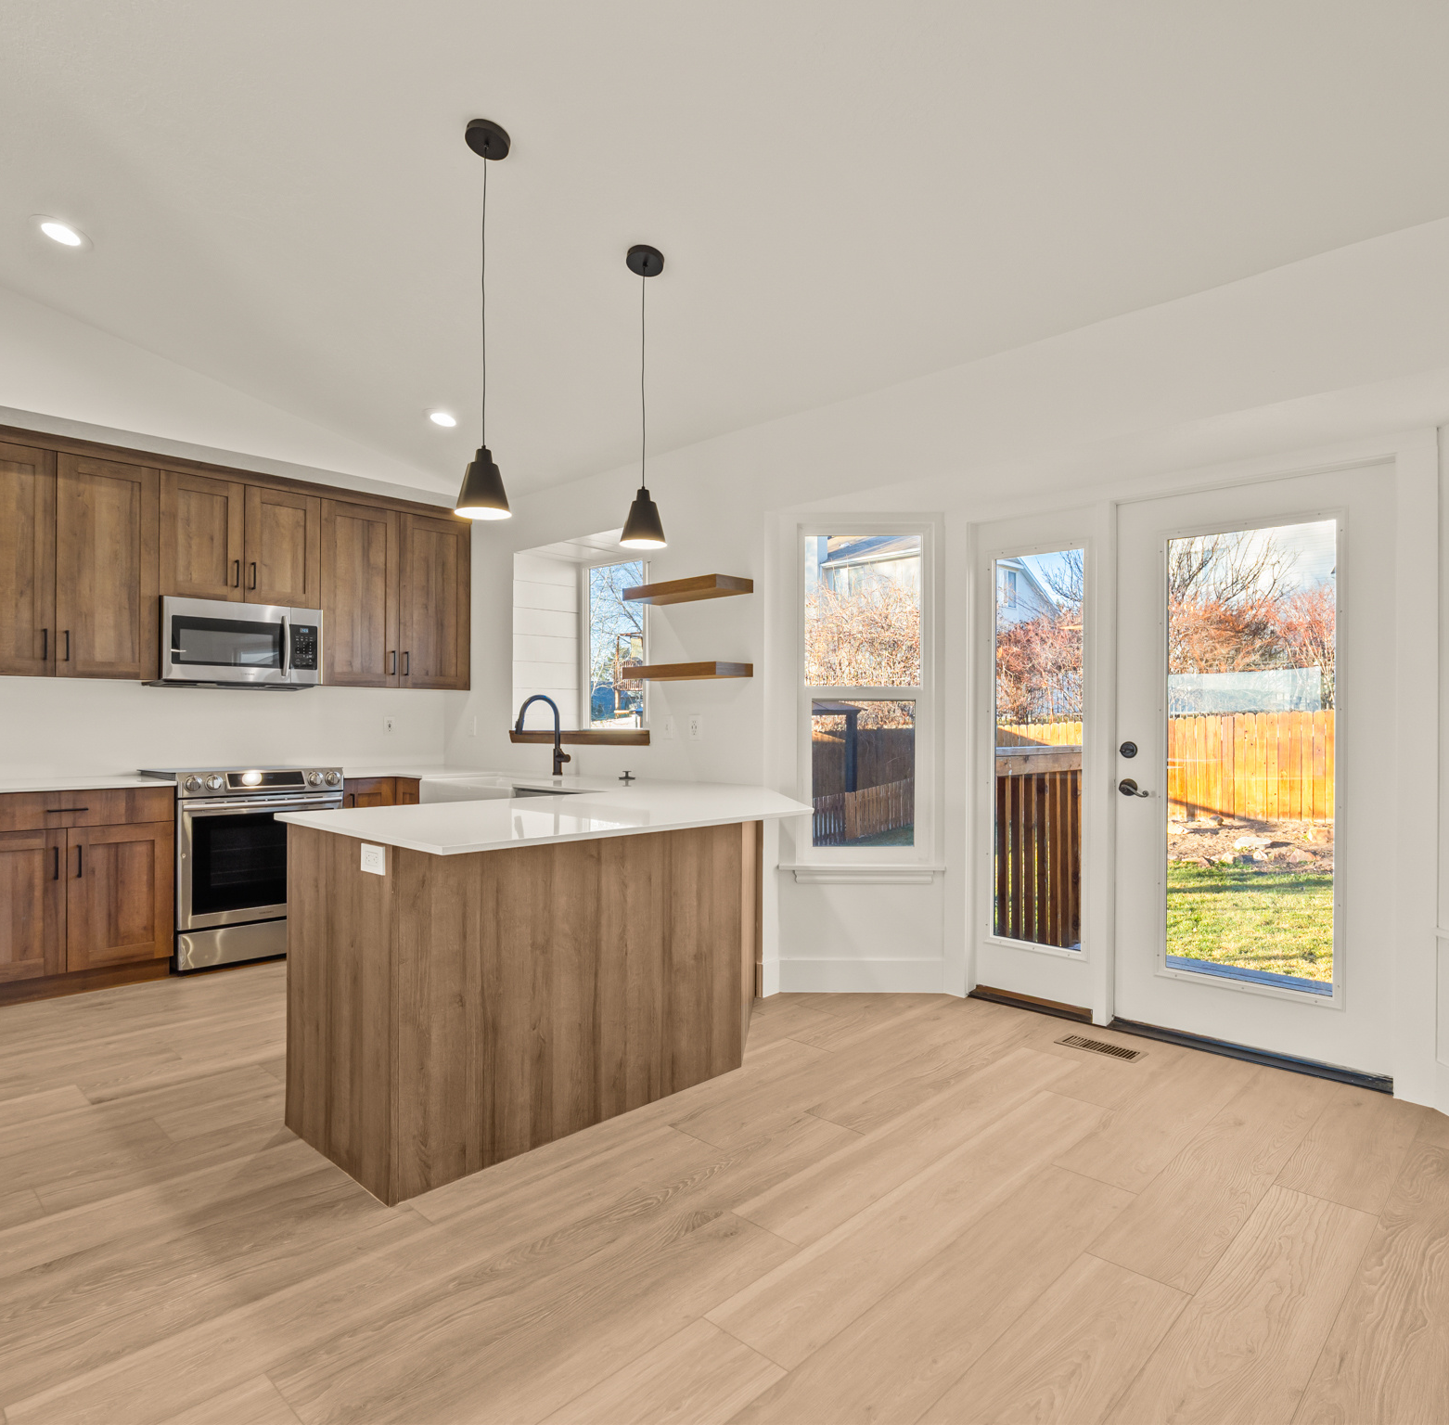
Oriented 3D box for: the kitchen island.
[{"bbox_3d":[-0.386,0.782,3.004,0.994,0.912,1.827,0,0,45],"label":"kitchen island"}]

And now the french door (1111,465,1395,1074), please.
[{"bbox_3d":[1.892,0.196,3.205,0.900,2.030,0.045,0,0,44],"label":"french door"}]

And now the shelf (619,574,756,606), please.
[{"bbox_3d":[-0.180,-0.553,4.019,0.631,0.058,0.245,0,0,45],"label":"shelf"}]

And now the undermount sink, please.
[{"bbox_3d":[-1.050,0.463,4.283,0.800,0.240,0.480,0,0,44],"label":"undermount sink"}]

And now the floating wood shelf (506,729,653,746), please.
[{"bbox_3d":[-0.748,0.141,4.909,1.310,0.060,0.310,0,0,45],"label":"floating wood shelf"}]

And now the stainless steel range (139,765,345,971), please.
[{"bbox_3d":[-2.458,0.758,4.502,0.689,0.941,0.758,0,0,45],"label":"stainless steel range"}]

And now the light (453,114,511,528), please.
[{"bbox_3d":[-0.662,-1.085,2.447,0.160,1.067,0.160,0,0,44],"label":"light"}]

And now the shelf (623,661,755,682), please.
[{"bbox_3d":[-0.177,-0.182,3.970,0.620,0.055,0.230,0,0,44],"label":"shelf"}]

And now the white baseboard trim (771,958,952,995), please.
[{"bbox_3d":[0.608,1.163,3.866,0.740,0.150,0.016,0,0,-1],"label":"white baseboard trim"}]

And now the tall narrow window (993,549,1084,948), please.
[{"bbox_3d":[1.329,0.157,3.739,0.396,1.657,0.070,0,0,45],"label":"tall narrow window"}]

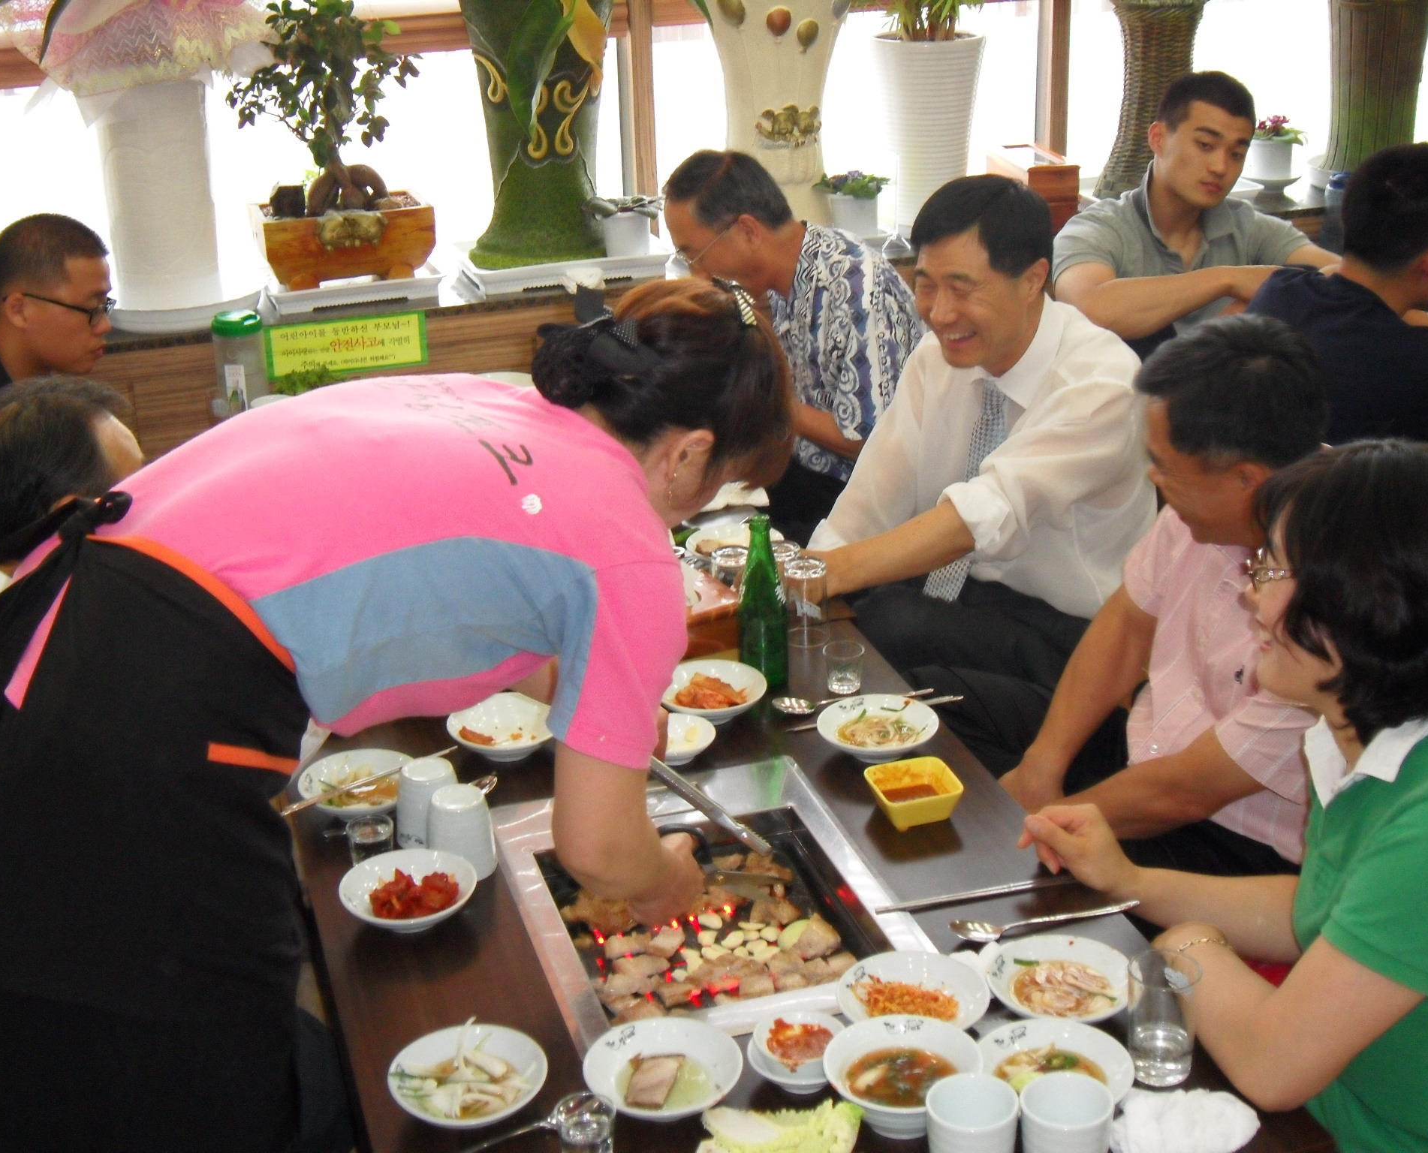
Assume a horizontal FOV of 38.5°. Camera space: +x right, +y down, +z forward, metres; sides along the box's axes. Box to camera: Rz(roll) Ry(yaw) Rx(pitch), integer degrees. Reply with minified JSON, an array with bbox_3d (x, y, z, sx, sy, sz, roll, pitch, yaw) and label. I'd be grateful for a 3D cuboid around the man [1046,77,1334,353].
[{"bbox_3d":[0.880,-0.393,3.572,0.640,0.910,0.680,-9,25,-15],"label":"man"}]

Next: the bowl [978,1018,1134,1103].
[{"bbox_3d":[0.308,0.463,1.860,0.146,0.037,0.146,-2,24,1],"label":"bowl"}]

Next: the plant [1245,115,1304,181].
[{"bbox_3d":[1.219,-0.935,4.455,0.142,0.130,0.142,-9,25,-15],"label":"plant"}]

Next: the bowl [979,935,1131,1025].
[{"bbox_3d":[0.339,0.407,1.986,0.146,0.037,0.146,-2,24,1],"label":"bowl"}]

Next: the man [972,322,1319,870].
[{"bbox_3d":[0.562,0.154,2.365,0.680,0.900,0.620,-9,25,-15],"label":"man"}]

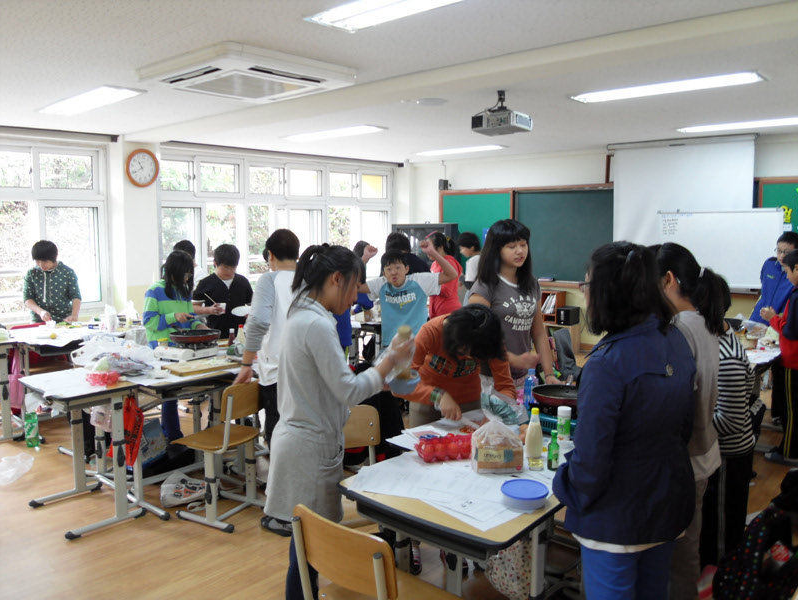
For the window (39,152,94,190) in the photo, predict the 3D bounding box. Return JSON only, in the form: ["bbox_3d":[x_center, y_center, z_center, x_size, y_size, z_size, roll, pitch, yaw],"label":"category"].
[{"bbox_3d":[-3.608,-1.384,7.023,0.060,0.400,0.560,7,10,42],"label":"window"}]

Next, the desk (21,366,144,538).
[{"bbox_3d":[-1.817,0.835,3.693,0.640,0.742,0.445,7,9,43],"label":"desk"}]

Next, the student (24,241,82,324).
[{"bbox_3d":[-2.954,0.232,5.528,0.440,1.480,0.340,-2,7,-16],"label":"student"}]

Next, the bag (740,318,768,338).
[{"bbox_3d":[2.610,0.213,4.750,0.200,0.140,0.180,4,8,27],"label":"bag"}]

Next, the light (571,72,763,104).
[{"bbox_3d":[1.845,-1.481,4.549,1.270,0.070,0.310,7,9,43],"label":"light"}]

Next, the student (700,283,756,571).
[{"bbox_3d":[1.470,0.551,2.950,0.290,1.370,0.400,6,9,39],"label":"student"}]

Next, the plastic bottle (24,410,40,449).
[{"bbox_3d":[-2.698,0.924,4.752,0.095,0.300,0.095,-3,8,-22],"label":"plastic bottle"}]

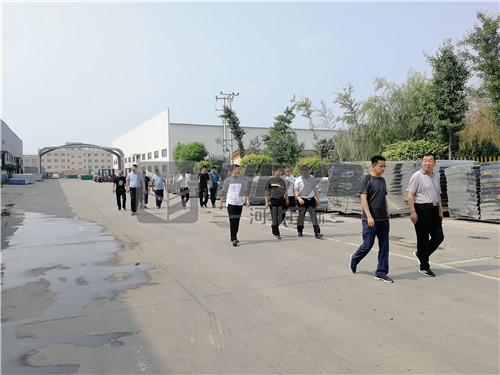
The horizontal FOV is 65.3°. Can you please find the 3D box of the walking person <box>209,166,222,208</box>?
[{"bbox_3d":[-1.438,-0.017,16.350,0.520,1.750,0.420,-1,2,-12],"label":"walking person"}]

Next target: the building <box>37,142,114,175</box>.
[{"bbox_3d":[-97.279,-14.594,215.974,38.000,17.600,14.000,-2,3,-26],"label":"building"}]

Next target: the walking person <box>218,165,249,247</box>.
[{"bbox_3d":[-0.313,0.376,8.150,0.580,1.690,0.420,-1,2,-12],"label":"walking person"}]

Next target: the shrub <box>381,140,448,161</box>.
[{"bbox_3d":[7.325,-0.662,17.343,2.900,2.800,2.700,-2,3,-27],"label":"shrub"}]

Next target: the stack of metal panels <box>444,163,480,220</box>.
[{"bbox_3d":[7.844,0.156,13.975,1.200,1.800,1.150,-2,2,-43],"label":"stack of metal panels"}]

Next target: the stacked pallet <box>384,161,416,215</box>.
[{"bbox_3d":[5.690,0.039,14.572,1.200,2.000,1.200,-2,2,-43],"label":"stacked pallet"}]

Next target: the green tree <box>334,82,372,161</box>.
[{"bbox_3d":[5.519,-2.340,20.910,2.200,6.400,2.100,0,2,0],"label":"green tree"}]

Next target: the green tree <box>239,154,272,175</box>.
[{"bbox_3d":[0.426,-1.183,31.142,2.700,2.850,2.700,-1,2,0],"label":"green tree"}]

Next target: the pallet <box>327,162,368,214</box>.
[{"bbox_3d":[3.550,-0.001,13.750,1.150,1.800,1.400,-2,3,-26],"label":"pallet"}]

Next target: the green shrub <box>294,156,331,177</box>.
[{"bbox_3d":[3.469,-0.469,21.963,2.300,2.600,2.100,0,2,0],"label":"green shrub"}]

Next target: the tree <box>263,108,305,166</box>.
[{"bbox_3d":[2.190,-2.267,25.415,2.750,6.000,2.600,0,2,0],"label":"tree"}]

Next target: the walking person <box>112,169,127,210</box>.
[{"bbox_3d":[-5.688,0.121,16.976,0.580,1.700,0.420,0,2,-14],"label":"walking person"}]

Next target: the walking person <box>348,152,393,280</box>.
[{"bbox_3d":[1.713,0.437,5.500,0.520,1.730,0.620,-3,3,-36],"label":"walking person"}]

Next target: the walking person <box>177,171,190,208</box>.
[{"bbox_3d":[-2.882,0.095,16.900,0.530,1.660,0.420,-1,2,-16],"label":"walking person"}]

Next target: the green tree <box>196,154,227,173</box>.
[{"bbox_3d":[-4.433,-2.015,45.022,3.100,3.500,3.000,-2,3,-26],"label":"green tree"}]

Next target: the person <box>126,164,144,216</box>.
[{"bbox_3d":[-4.037,0.099,13.750,0.550,1.780,0.430,-2,3,-20],"label":"person"}]

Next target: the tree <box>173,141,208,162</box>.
[{"bbox_3d":[-5.797,-2.120,37.930,3.500,5.000,3.400,0,2,0],"label":"tree"}]

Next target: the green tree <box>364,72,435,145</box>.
[{"bbox_3d":[8.840,-3.055,22.855,4.500,7.100,4.300,-1,2,0],"label":"green tree"}]

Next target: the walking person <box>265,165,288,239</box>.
[{"bbox_3d":[0.608,0.344,8.950,0.520,1.690,0.420,-2,2,-15],"label":"walking person"}]

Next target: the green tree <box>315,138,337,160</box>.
[{"bbox_3d":[5.227,-1.410,26.941,1.700,4.200,1.700,0,2,0],"label":"green tree"}]

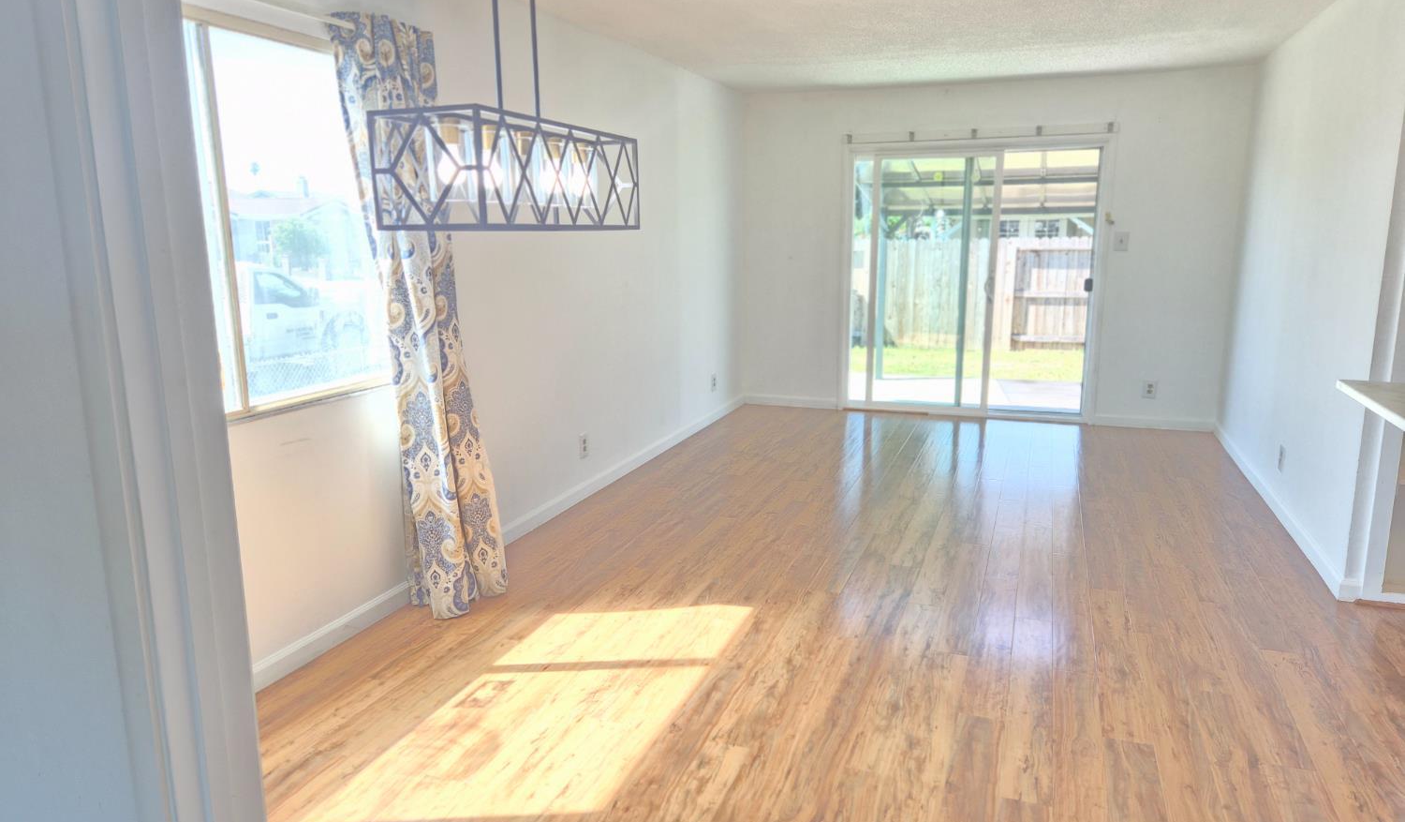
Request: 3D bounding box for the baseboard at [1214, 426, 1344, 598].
[{"bbox_3d":[3.025,0.409,5.078,0.016,0.083,3.087,4,12,20],"label":"baseboard"}]

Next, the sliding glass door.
[{"bbox_3d":[1.949,-0.939,6.894,1.760,1.960,0.100,4,12,20],"label":"sliding glass door"}]

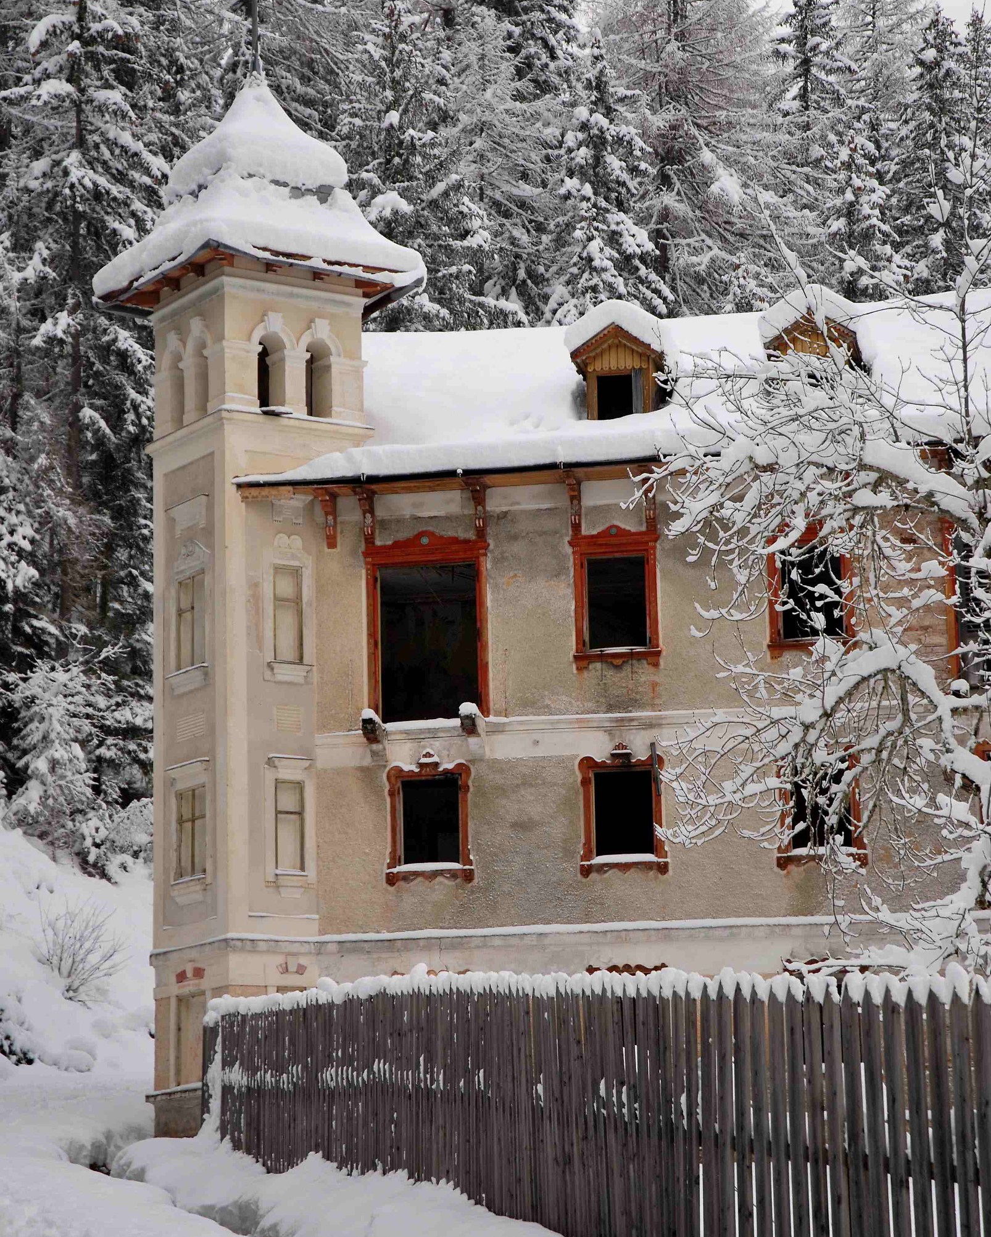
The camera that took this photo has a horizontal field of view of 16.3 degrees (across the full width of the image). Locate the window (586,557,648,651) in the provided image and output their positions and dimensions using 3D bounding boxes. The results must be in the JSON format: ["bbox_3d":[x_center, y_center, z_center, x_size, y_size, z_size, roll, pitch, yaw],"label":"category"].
[{"bbox_3d":[1.897,-0.255,54.061,0.981,1.496,0.200,-3,-12,8],"label":"window"}]

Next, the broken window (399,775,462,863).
[{"bbox_3d":[-1.009,3.140,53.829,0.948,1.416,0.200,-3,-12,8],"label":"broken window"}]

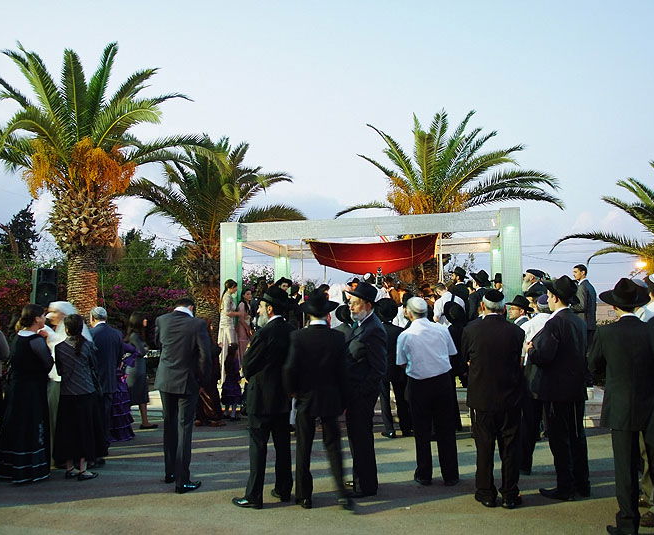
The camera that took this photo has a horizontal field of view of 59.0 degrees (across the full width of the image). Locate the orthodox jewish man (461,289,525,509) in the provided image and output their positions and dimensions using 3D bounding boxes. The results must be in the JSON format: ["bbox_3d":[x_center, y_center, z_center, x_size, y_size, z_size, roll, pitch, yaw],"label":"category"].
[{"bbox_3d":[1.337,1.048,4.768,0.520,1.720,0.360,0,-6,-12],"label":"orthodox jewish man"}]

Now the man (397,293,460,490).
[{"bbox_3d":[0.938,1.135,5.342,0.580,1.710,0.370,0,-4,-12],"label":"man"}]

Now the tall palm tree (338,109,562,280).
[{"bbox_3d":[2.940,-0.684,13.881,5.300,6.200,5.300,-1,-4,0],"label":"tall palm tree"}]

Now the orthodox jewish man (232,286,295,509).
[{"bbox_3d":[-0.515,1.072,4.847,0.450,1.800,0.540,-3,-5,31],"label":"orthodox jewish man"}]

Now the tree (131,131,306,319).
[{"bbox_3d":[-2.103,0.023,10.760,3.500,5.000,3.500,-1,-5,0],"label":"tree"}]

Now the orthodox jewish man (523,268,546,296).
[{"bbox_3d":[3.027,0.903,8.354,0.400,1.750,0.550,-3,-5,28],"label":"orthodox jewish man"}]

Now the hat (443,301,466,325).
[{"bbox_3d":[1.565,0.552,7.100,0.290,0.150,0.330,3,15,-37],"label":"hat"}]

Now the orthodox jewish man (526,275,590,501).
[{"bbox_3d":[1.922,1.009,4.920,0.520,1.810,0.420,4,-7,-43],"label":"orthodox jewish man"}]

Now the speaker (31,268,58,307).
[{"bbox_3d":[-4.787,0.347,9.800,0.370,0.650,0.380,-6,-7,42],"label":"speaker"}]

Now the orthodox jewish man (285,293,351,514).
[{"bbox_3d":[-0.071,1.074,4.806,0.570,1.780,0.440,0,-4,-3],"label":"orthodox jewish man"}]

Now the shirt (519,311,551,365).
[{"bbox_3d":[2.137,0.709,5.682,0.520,0.580,0.300,1,-4,-19],"label":"shirt"}]

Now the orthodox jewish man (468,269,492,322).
[{"bbox_3d":[2.402,0.925,8.917,0.400,1.750,0.500,-6,-8,45],"label":"orthodox jewish man"}]

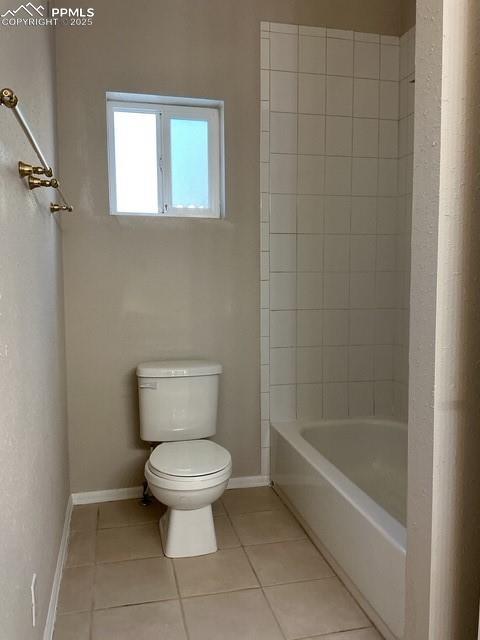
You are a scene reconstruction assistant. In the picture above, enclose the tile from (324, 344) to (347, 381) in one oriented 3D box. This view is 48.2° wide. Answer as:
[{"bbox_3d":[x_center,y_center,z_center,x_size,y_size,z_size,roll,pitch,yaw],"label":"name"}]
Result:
[{"bbox_3d":[0.534,0.248,2.980,0.152,0.203,0.010,-2,6,-14],"label":"tile"}]

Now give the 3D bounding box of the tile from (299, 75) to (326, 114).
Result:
[{"bbox_3d":[0.383,-1.194,2.842,0.152,0.203,0.010,-1,5,-12],"label":"tile"}]

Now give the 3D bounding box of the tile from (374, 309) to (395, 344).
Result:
[{"bbox_3d":[0.820,0.036,3.047,0.120,0.203,0.010,-1,5,-12],"label":"tile"}]

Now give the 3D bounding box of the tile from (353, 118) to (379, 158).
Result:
[{"bbox_3d":[0.669,-0.974,2.873,0.150,0.201,0.010,-2,6,-13],"label":"tile"}]

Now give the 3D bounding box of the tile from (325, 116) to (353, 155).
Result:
[{"bbox_3d":[0.529,-0.977,2.863,0.151,0.203,0.010,-2,6,-13],"label":"tile"}]

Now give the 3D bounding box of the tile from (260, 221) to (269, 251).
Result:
[{"bbox_3d":[0.132,-0.437,2.819,0.050,0.151,0.009,-1,5,-13],"label":"tile"}]

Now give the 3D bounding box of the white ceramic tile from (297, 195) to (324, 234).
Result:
[{"bbox_3d":[0.374,-0.562,2.841,0.150,0.201,0.010,-2,6,-13],"label":"white ceramic tile"}]

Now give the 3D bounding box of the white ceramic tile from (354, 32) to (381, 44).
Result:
[{"bbox_3d":[0.672,-1.499,2.849,0.151,0.050,0.009,-1,5,-13],"label":"white ceramic tile"}]

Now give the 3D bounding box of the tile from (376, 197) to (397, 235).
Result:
[{"bbox_3d":[0.803,-0.573,2.942,0.117,0.201,0.010,-2,6,-13],"label":"tile"}]

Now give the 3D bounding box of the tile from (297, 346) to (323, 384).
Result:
[{"bbox_3d":[0.384,0.253,2.944,0.152,0.203,0.010,-2,6,-14],"label":"tile"}]

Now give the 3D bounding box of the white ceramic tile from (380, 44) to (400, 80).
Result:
[{"bbox_3d":[0.809,-1.384,2.889,0.117,0.186,0.010,-2,6,-14],"label":"white ceramic tile"}]

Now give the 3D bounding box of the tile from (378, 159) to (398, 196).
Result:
[{"bbox_3d":[0.812,-0.782,2.947,0.117,0.203,0.010,-2,6,-13],"label":"tile"}]

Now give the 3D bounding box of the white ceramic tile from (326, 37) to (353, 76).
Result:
[{"bbox_3d":[0.528,-1.401,2.854,0.152,0.198,0.010,-1,5,-12],"label":"white ceramic tile"}]

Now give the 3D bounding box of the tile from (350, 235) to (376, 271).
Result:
[{"bbox_3d":[0.679,-0.369,2.952,0.151,0.202,0.009,-1,5,-13],"label":"tile"}]

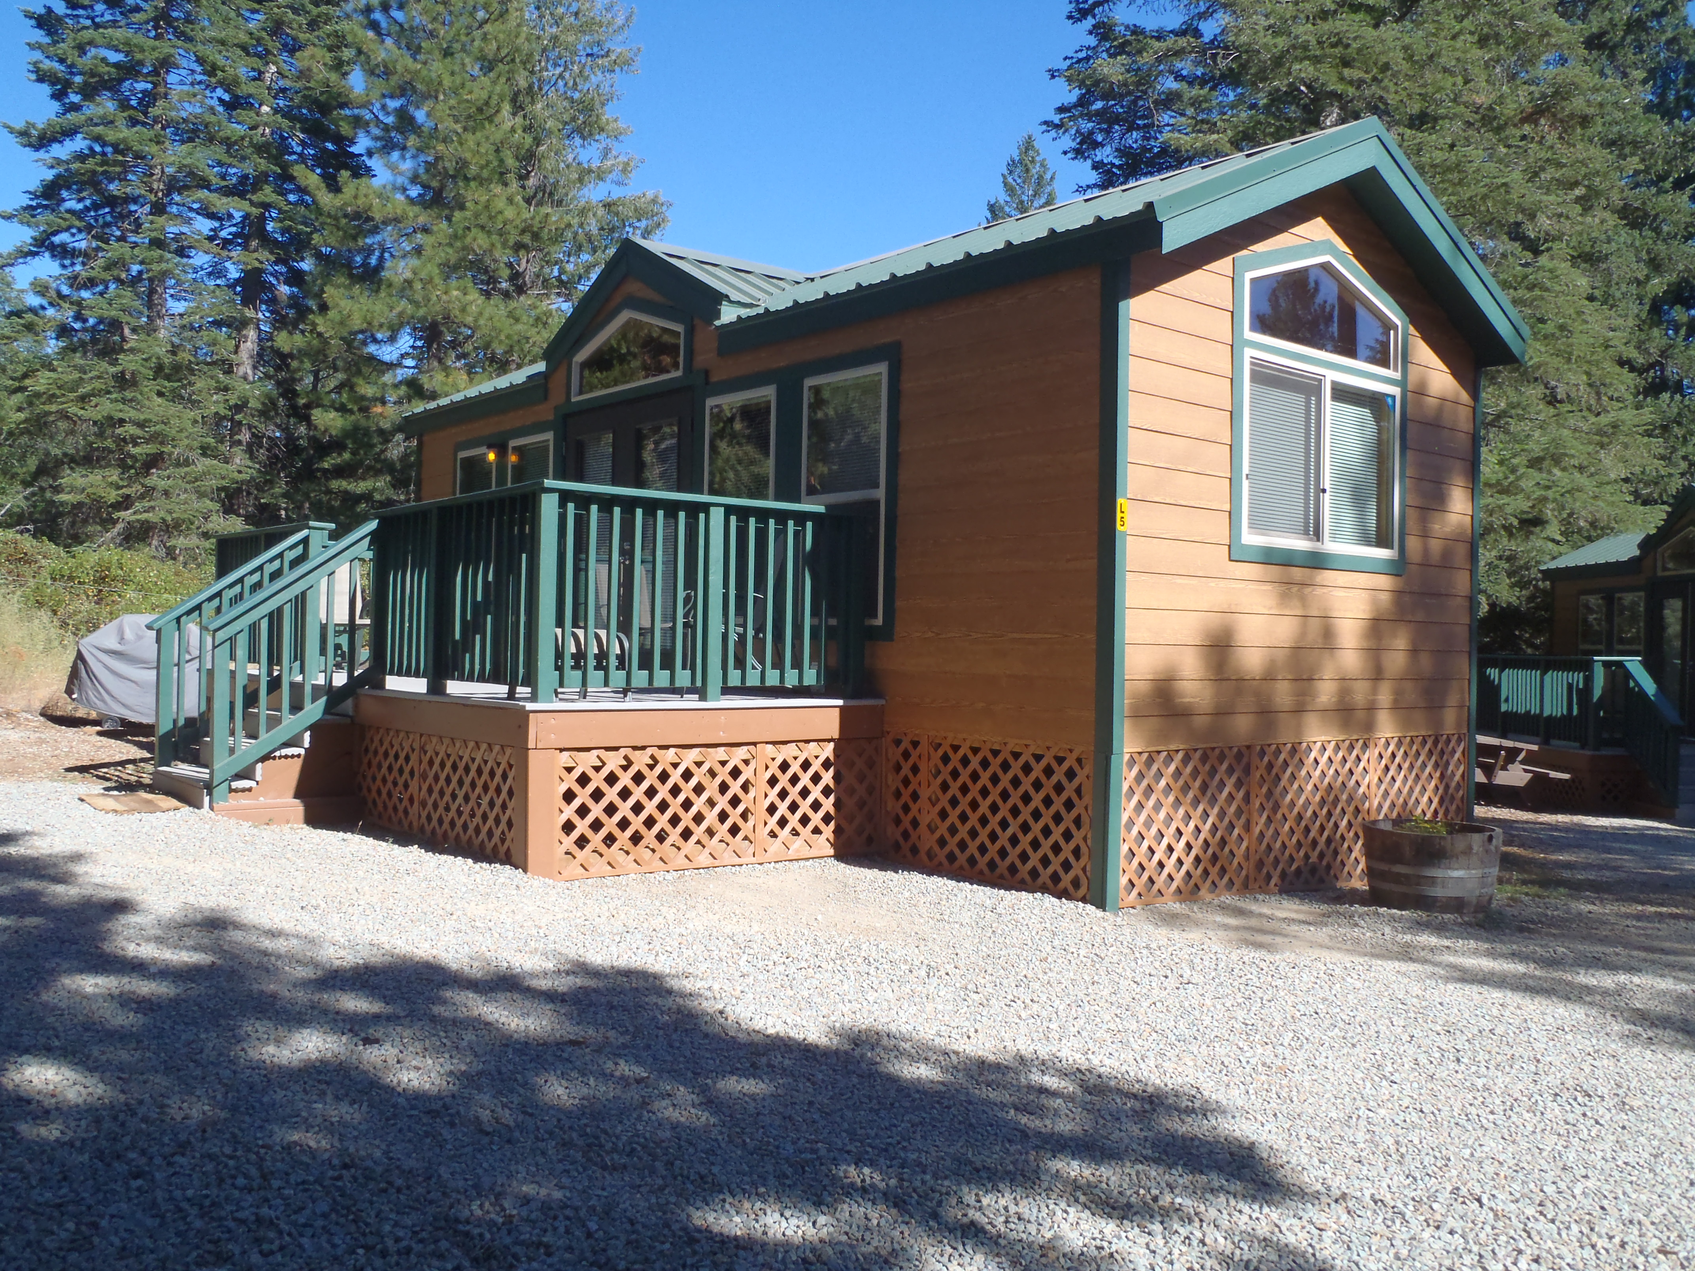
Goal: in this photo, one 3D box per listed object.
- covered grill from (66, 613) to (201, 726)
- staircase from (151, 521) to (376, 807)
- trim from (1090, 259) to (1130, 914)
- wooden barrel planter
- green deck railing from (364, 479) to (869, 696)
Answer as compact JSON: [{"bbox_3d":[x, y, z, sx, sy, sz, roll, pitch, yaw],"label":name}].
[{"bbox_3d":[-6.945,0.336,13.502,1.220,1.140,0.620,1,0,-41],"label":"covered grill"},{"bbox_3d":[-3.440,0.126,8.041,0.931,1.643,1.162,1,0,-41],"label":"staircase"},{"bbox_3d":[1.275,-0.244,6.666,0.092,3.161,0.172,1,0,-41],"label":"trim"},{"bbox_3d":[2.989,1.193,7.019,0.710,0.420,0.710,1,0,0],"label":"wooden barrel planter"},{"bbox_3d":[-1.296,-0.190,7.833,2.112,1.036,2.053,1,0,-41],"label":"green deck railing"}]

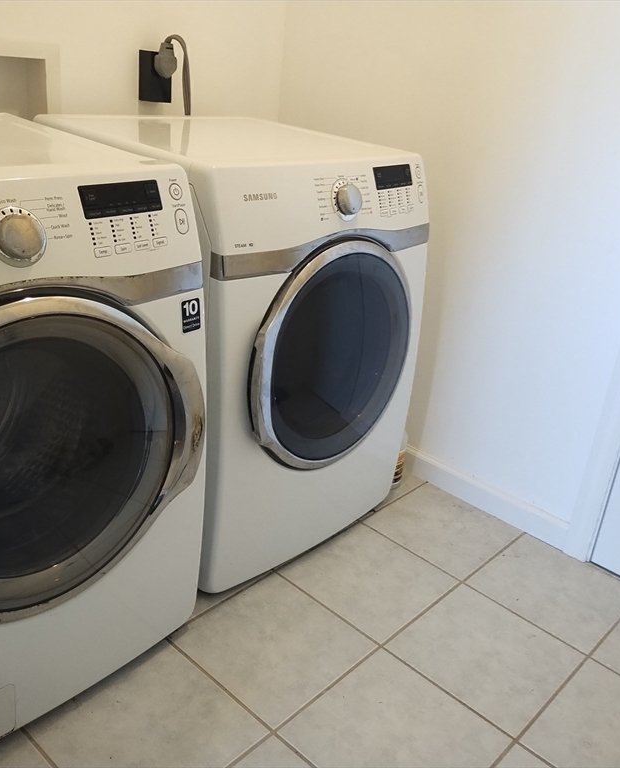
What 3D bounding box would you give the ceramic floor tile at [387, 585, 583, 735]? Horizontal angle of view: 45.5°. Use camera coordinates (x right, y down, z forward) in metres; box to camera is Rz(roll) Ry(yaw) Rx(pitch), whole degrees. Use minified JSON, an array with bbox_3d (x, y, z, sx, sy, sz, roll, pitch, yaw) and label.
[{"bbox_3d":[0.389,0.597,1.638,0.327,0.010,0.327,25,30,36],"label":"ceramic floor tile"}]

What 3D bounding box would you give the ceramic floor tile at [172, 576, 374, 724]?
[{"bbox_3d":[-0.078,0.561,1.603,0.327,0.010,0.327,25,30,36],"label":"ceramic floor tile"}]

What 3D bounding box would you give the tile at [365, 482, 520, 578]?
[{"bbox_3d":[0.372,0.405,2.066,0.327,0.010,0.327,25,30,36],"label":"tile"}]

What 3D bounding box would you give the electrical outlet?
[{"bbox_3d":[-0.407,-0.811,1.957,0.050,0.120,0.068,25,30,36],"label":"electrical outlet"}]

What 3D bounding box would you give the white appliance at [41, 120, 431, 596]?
[{"bbox_3d":[-0.194,-0.121,1.889,0.765,0.975,0.690,25,30,36],"label":"white appliance"}]

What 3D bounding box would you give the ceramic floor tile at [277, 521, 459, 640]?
[{"bbox_3d":[0.147,0.483,1.835,0.327,0.010,0.327,25,30,36],"label":"ceramic floor tile"}]

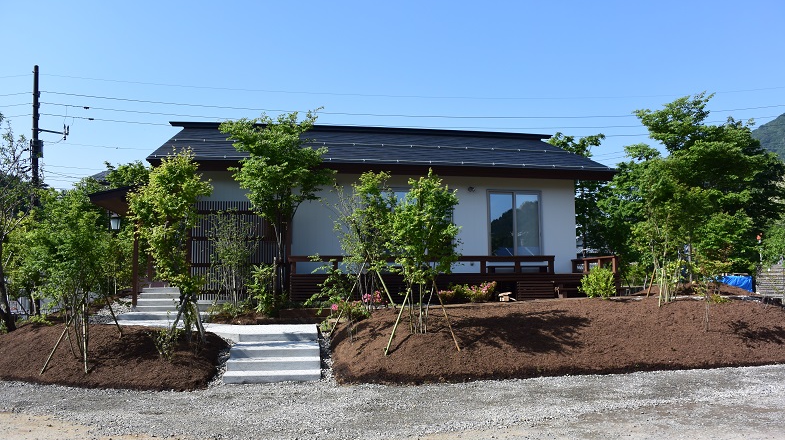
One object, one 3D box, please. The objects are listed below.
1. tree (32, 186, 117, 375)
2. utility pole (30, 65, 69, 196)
[{"bbox_3d":[-5.402,0.969,10.100,1.420,3.144,1.420,2,-5,-27],"label":"tree"},{"bbox_3d":[-15.660,-1.634,26.500,1.600,10.605,0.650,1,-5,-17],"label":"utility pole"}]

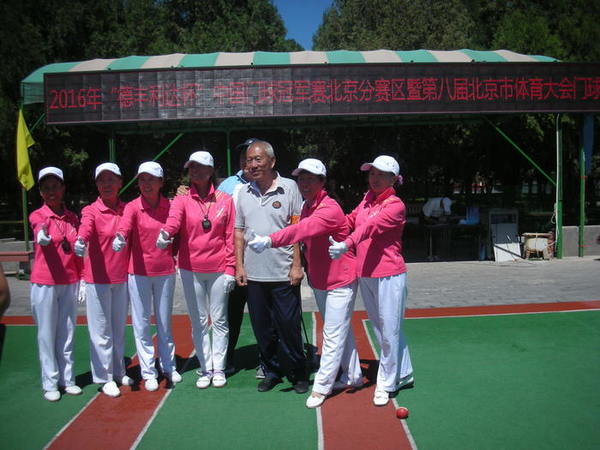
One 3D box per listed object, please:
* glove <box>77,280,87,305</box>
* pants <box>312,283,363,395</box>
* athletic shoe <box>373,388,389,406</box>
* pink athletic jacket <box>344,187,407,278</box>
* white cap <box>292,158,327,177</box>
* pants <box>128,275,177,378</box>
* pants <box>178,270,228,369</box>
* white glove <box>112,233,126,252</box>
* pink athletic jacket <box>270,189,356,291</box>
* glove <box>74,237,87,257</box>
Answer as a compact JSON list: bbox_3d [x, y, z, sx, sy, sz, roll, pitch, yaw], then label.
[{"bbox_3d":[-1.553,0.476,4.313,0.075,0.180,0.100,-3,4,-15],"label":"glove"},{"bbox_3d":[0.254,0.707,4.117,0.340,0.820,0.420,2,5,33],"label":"pants"},{"bbox_3d":[0.531,1.098,3.976,0.095,0.100,0.240,0,4,12],"label":"athletic shoe"},{"bbox_3d":[0.480,0.061,3.907,0.440,0.620,0.500,2,5,37],"label":"pink athletic jacket"},{"bbox_3d":[0.064,-0.387,4.080,0.175,0.135,0.260,3,4,45],"label":"white cap"},{"bbox_3d":[-1.079,0.708,4.522,0.350,0.850,0.300,-2,4,-8],"label":"pants"},{"bbox_3d":[-0.699,0.652,4.391,0.360,0.840,0.270,-1,4,-3],"label":"pants"},{"bbox_3d":[-1.208,0.117,4.060,0.095,0.130,0.130,-1,4,6],"label":"white glove"},{"bbox_3d":[0.082,0.061,4.046,0.450,0.660,0.550,2,6,42],"label":"pink athletic jacket"},{"bbox_3d":[-1.421,0.139,3.928,0.085,0.130,0.130,-3,4,-12],"label":"glove"}]

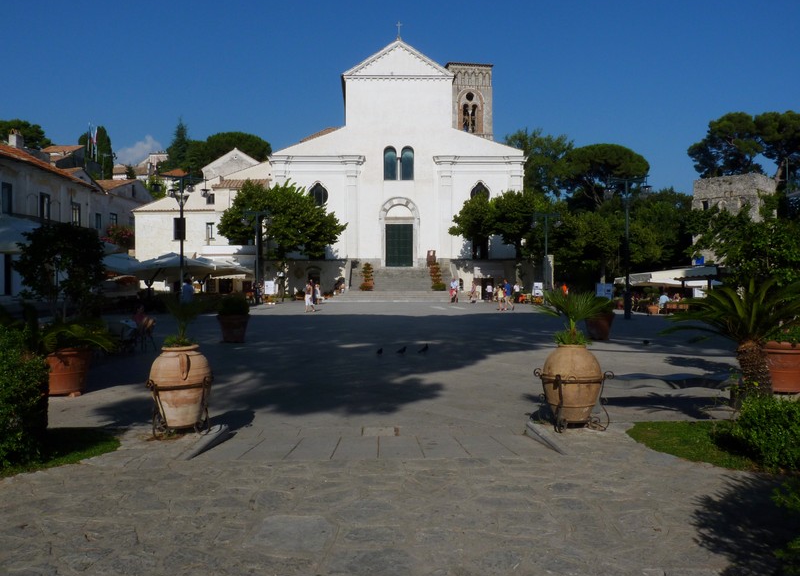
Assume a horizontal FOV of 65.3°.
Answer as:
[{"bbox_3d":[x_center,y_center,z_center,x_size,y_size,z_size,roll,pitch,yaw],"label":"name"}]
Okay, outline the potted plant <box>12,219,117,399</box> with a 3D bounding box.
[{"bbox_3d":[-5.258,0.312,9.750,1.650,2.650,1.600,0,1,0],"label":"potted plant"}]

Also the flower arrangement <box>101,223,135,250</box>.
[{"bbox_3d":[-22.105,-3.966,49.000,2.600,2.100,1.800,0,1,0],"label":"flower arrangement"}]

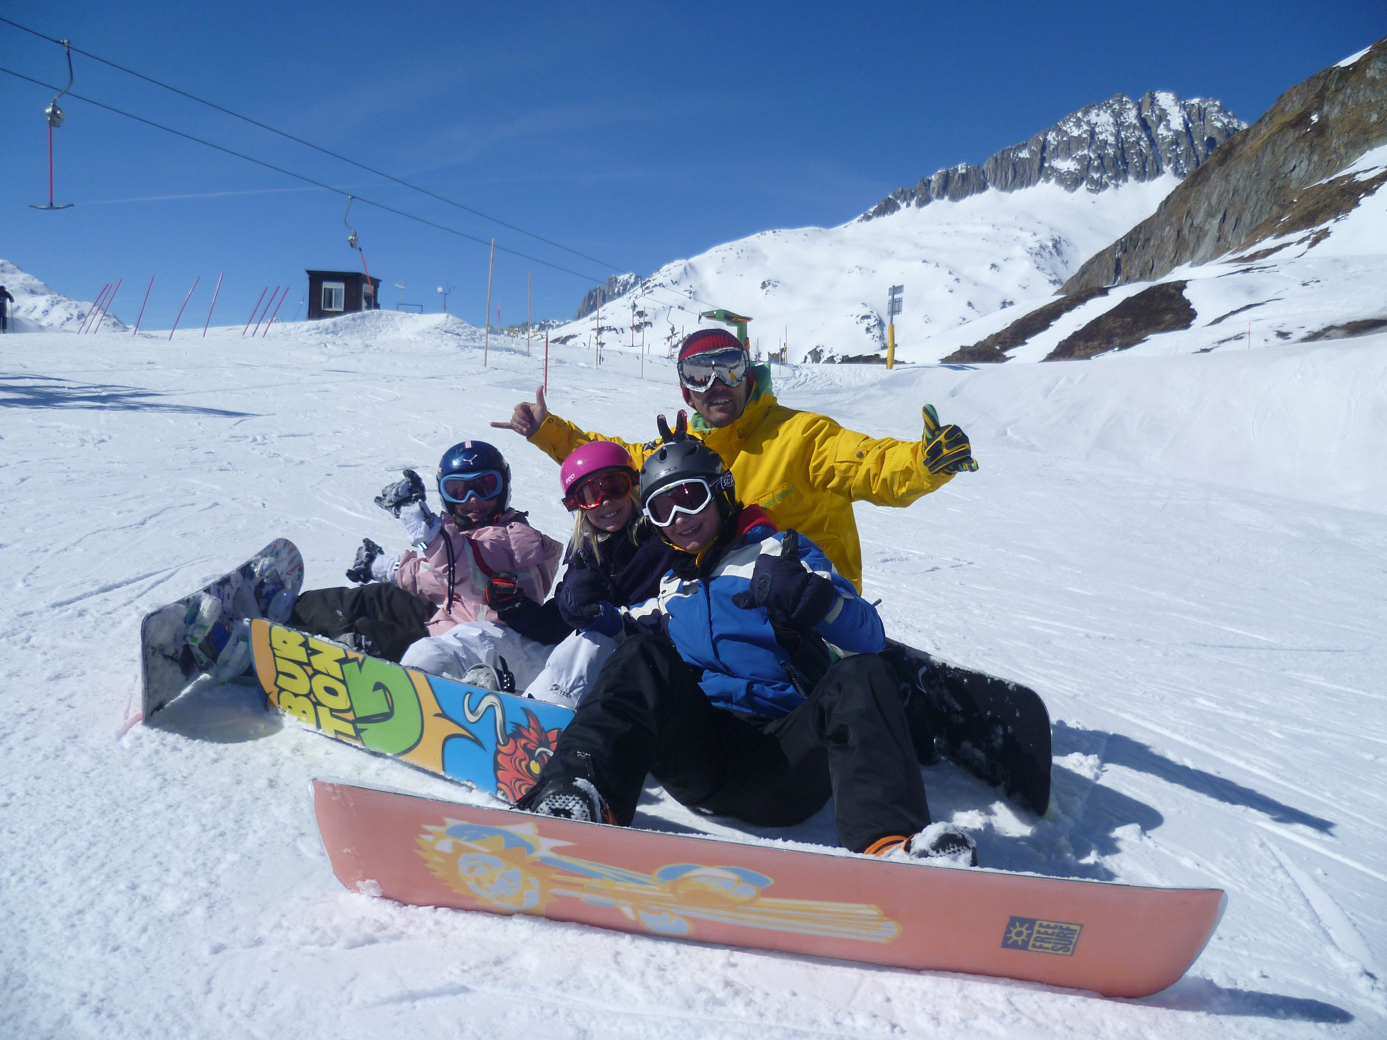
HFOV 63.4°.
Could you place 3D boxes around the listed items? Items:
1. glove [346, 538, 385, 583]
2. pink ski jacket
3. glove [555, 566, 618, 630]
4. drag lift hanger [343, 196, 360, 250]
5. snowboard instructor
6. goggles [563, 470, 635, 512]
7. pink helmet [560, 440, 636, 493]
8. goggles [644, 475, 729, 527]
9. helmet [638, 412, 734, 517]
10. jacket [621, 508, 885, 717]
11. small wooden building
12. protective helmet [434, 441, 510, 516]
[{"bbox_3d":[-0.900,0.112,3.080,0.110,0.140,0.120,4,5,35],"label":"glove"},{"bbox_3d":[-0.590,0.144,3.080,0.450,0.380,0.340,4,5,30],"label":"pink ski jacket"},{"bbox_3d":[-0.225,0.152,2.360,0.130,0.170,0.140,3,4,25],"label":"glove"},{"bbox_3d":[-11.903,-10.321,39.000,0.550,1.900,0.400,1,4,-3],"label":"drag lift hanger"},{"bbox_3d":[0.113,0.021,2.900,1.220,1.030,0.680,3,4,17],"label":"snowboard instructor"},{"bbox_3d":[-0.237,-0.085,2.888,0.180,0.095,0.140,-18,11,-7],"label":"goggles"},{"bbox_3d":[-0.252,-0.135,2.950,0.210,0.180,0.250,-18,11,-7],"label":"pink helmet"},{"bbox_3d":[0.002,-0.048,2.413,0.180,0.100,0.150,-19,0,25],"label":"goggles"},{"bbox_3d":[-0.007,-0.095,2.480,0.215,0.210,0.260,-19,0,25],"label":"helmet"},{"bbox_3d":[0.118,0.202,2.420,0.560,0.460,0.400,3,4,22],"label":"jacket"},{"bbox_3d":[-15.622,-9.972,50.000,2.500,2.350,2.400,2,4,8],"label":"small wooden building"},{"bbox_3d":[-0.608,-0.118,3.100,0.210,0.215,0.255,-4,4,-4],"label":"protective helmet"}]

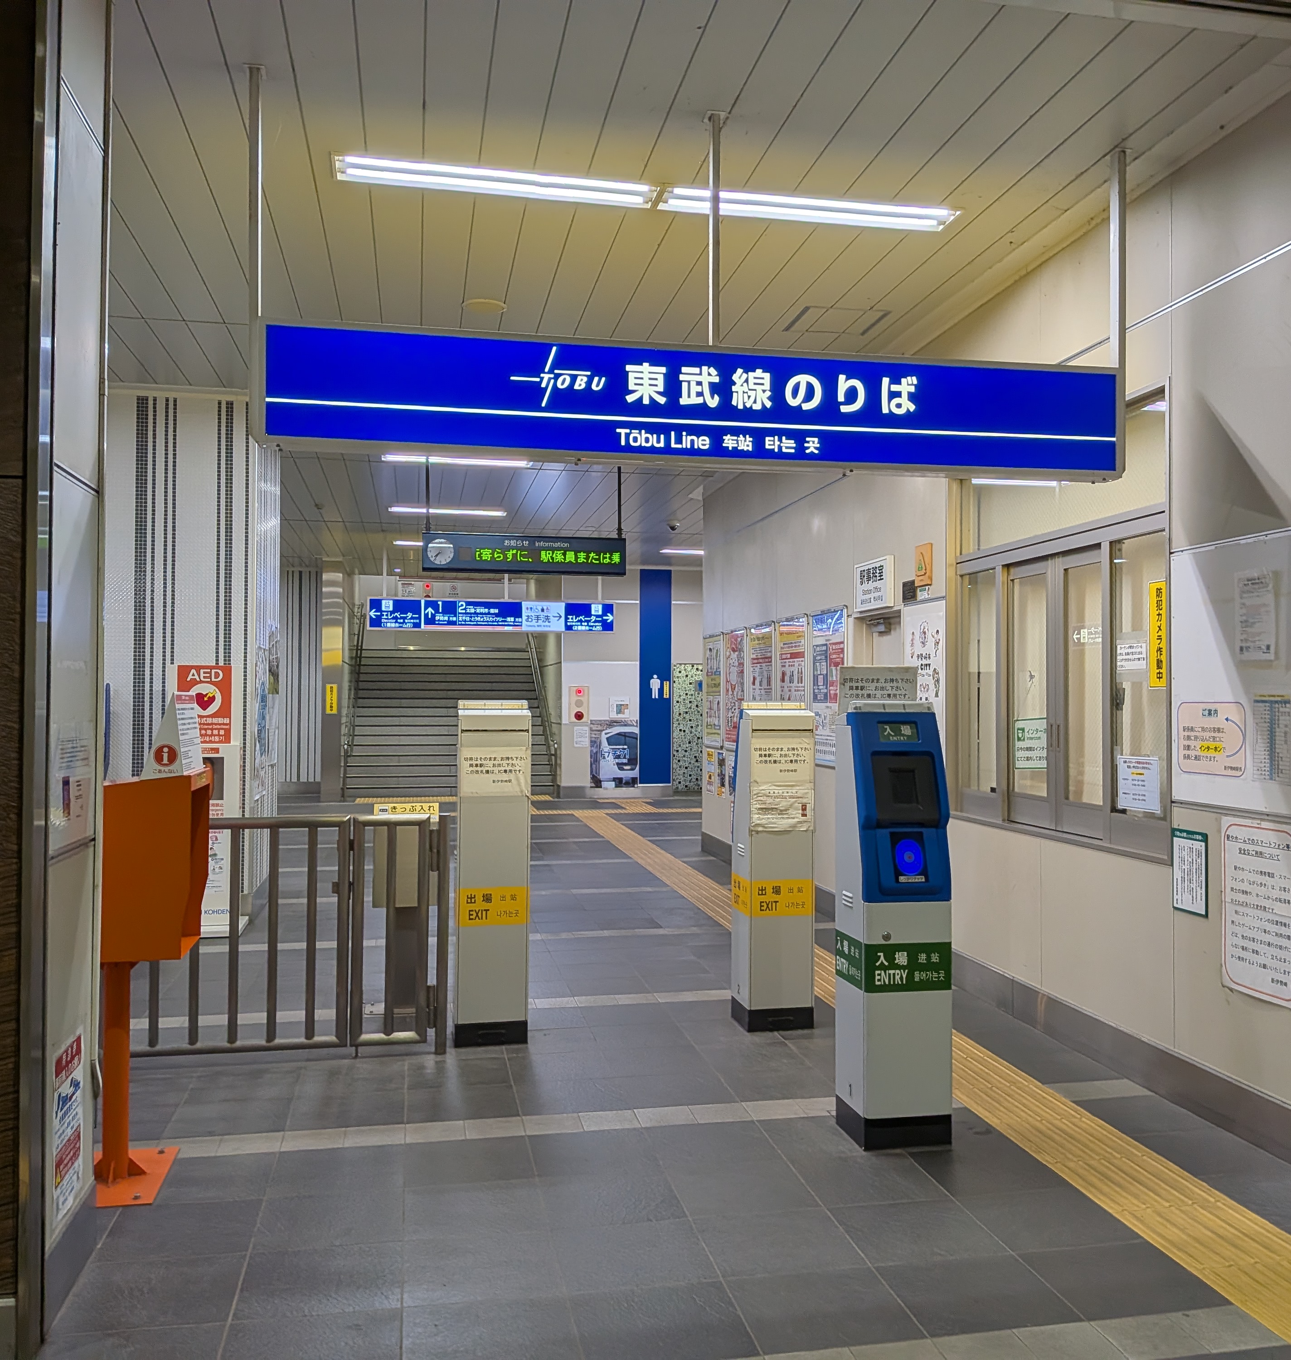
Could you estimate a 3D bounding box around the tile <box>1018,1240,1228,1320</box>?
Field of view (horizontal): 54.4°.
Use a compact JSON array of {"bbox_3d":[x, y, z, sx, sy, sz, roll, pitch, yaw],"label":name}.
[{"bbox_3d":[1.260,1.592,3.312,0.415,0.020,0.385,0,-1,-10],"label":"tile"}]

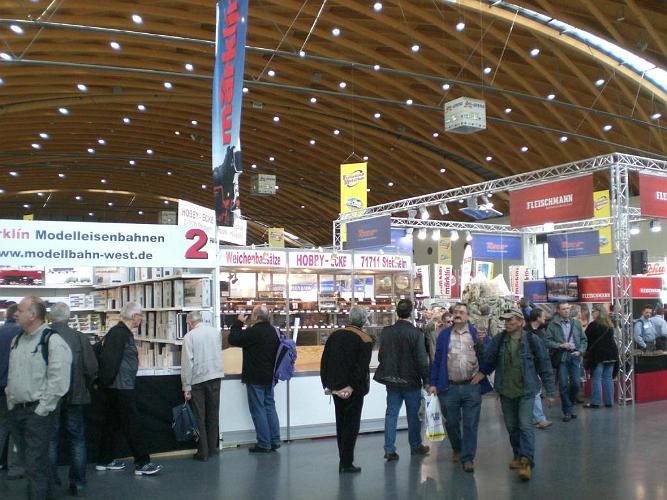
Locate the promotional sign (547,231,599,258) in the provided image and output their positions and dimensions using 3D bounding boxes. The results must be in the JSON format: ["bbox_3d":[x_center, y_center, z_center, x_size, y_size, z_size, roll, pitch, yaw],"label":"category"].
[{"bbox_3d":[7.704,-0.177,23.600,0.040,0.780,2.200,2,-5,-27],"label":"promotional sign"}]

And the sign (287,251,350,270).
[{"bbox_3d":[-0.164,0.150,9.758,0.926,0.250,0.030,2,-4,-27],"label":"sign"}]

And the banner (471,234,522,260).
[{"bbox_3d":[5.522,-0.091,24.800,2.150,0.820,0.040,2,-5,-28],"label":"banner"}]

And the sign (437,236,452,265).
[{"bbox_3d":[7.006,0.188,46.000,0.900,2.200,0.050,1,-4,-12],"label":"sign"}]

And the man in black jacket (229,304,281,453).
[{"bbox_3d":[-0.938,1.555,8.966,0.500,1.771,0.500,-3,-5,37],"label":"man in black jacket"}]

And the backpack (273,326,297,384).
[{"bbox_3d":[-0.586,1.269,8.850,0.240,0.600,0.300,-3,-5,32],"label":"backpack"}]

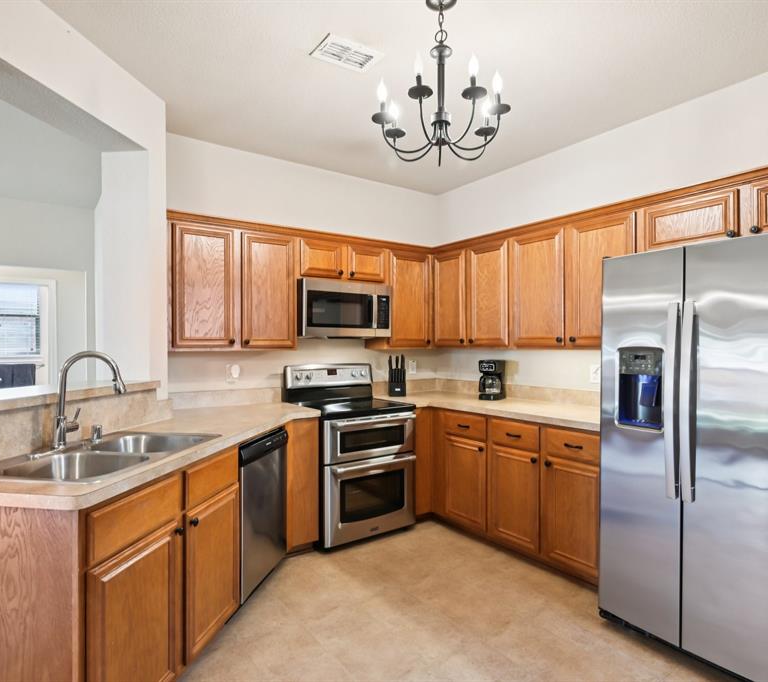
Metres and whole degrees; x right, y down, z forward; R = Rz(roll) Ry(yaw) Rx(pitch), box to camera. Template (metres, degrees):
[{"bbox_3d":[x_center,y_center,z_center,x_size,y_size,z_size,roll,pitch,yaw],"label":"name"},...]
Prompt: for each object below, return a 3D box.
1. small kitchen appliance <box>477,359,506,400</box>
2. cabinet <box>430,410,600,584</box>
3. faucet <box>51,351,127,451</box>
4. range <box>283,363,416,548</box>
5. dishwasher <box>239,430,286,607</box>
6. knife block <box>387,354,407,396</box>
[{"bbox_3d":[0.841,0.294,3.739,0.155,0.310,0.210,-1,-1,32],"label":"small kitchen appliance"},{"bbox_3d":[0.990,0.926,3.246,0.614,0.885,1.375,0,-1,-35],"label":"cabinet"},{"bbox_3d":[-1.144,0.233,1.913,0.310,0.387,0.105,0,-1,10],"label":"faucet"},{"bbox_3d":[-0.248,0.779,3.521,0.760,1.193,0.680,0,-1,-35],"label":"range"},{"bbox_3d":[-0.912,0.898,2.632,0.600,0.815,0.600,0,-1,10],"label":"dishwasher"},{"bbox_3d":[0.110,0.283,4.045,0.140,0.345,0.155,0,-1,-8],"label":"knife block"}]

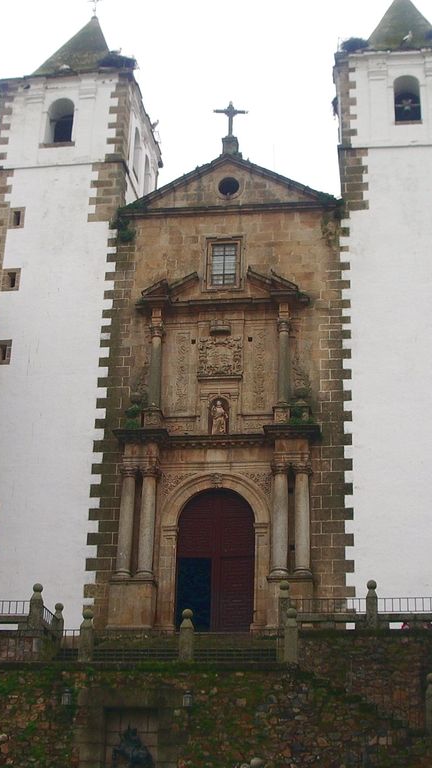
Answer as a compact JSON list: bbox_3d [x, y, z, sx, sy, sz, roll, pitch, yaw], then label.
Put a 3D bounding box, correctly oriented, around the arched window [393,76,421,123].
[{"bbox_3d":[8.137,-11.990,51.543,1.046,2.397,0.500,-1,-24,7],"label":"arched window"}]

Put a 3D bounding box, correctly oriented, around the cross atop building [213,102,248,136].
[{"bbox_3d":[0.672,-11.320,52.336,1.502,1.820,0.220,-2,-24,8],"label":"cross atop building"}]

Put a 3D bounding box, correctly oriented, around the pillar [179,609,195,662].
[{"bbox_3d":[-0.725,6.243,30.057,0.300,1.340,0.300,-2,-22,8],"label":"pillar"}]

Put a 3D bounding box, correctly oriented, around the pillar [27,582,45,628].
[{"bbox_3d":[-4.956,6.131,33.487,0.300,1.271,0.300,-2,-24,8],"label":"pillar"}]

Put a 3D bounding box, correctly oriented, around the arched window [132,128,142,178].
[{"bbox_3d":[-3.620,-10.250,54.336,0.450,2.350,1.150,-2,-24,8],"label":"arched window"}]

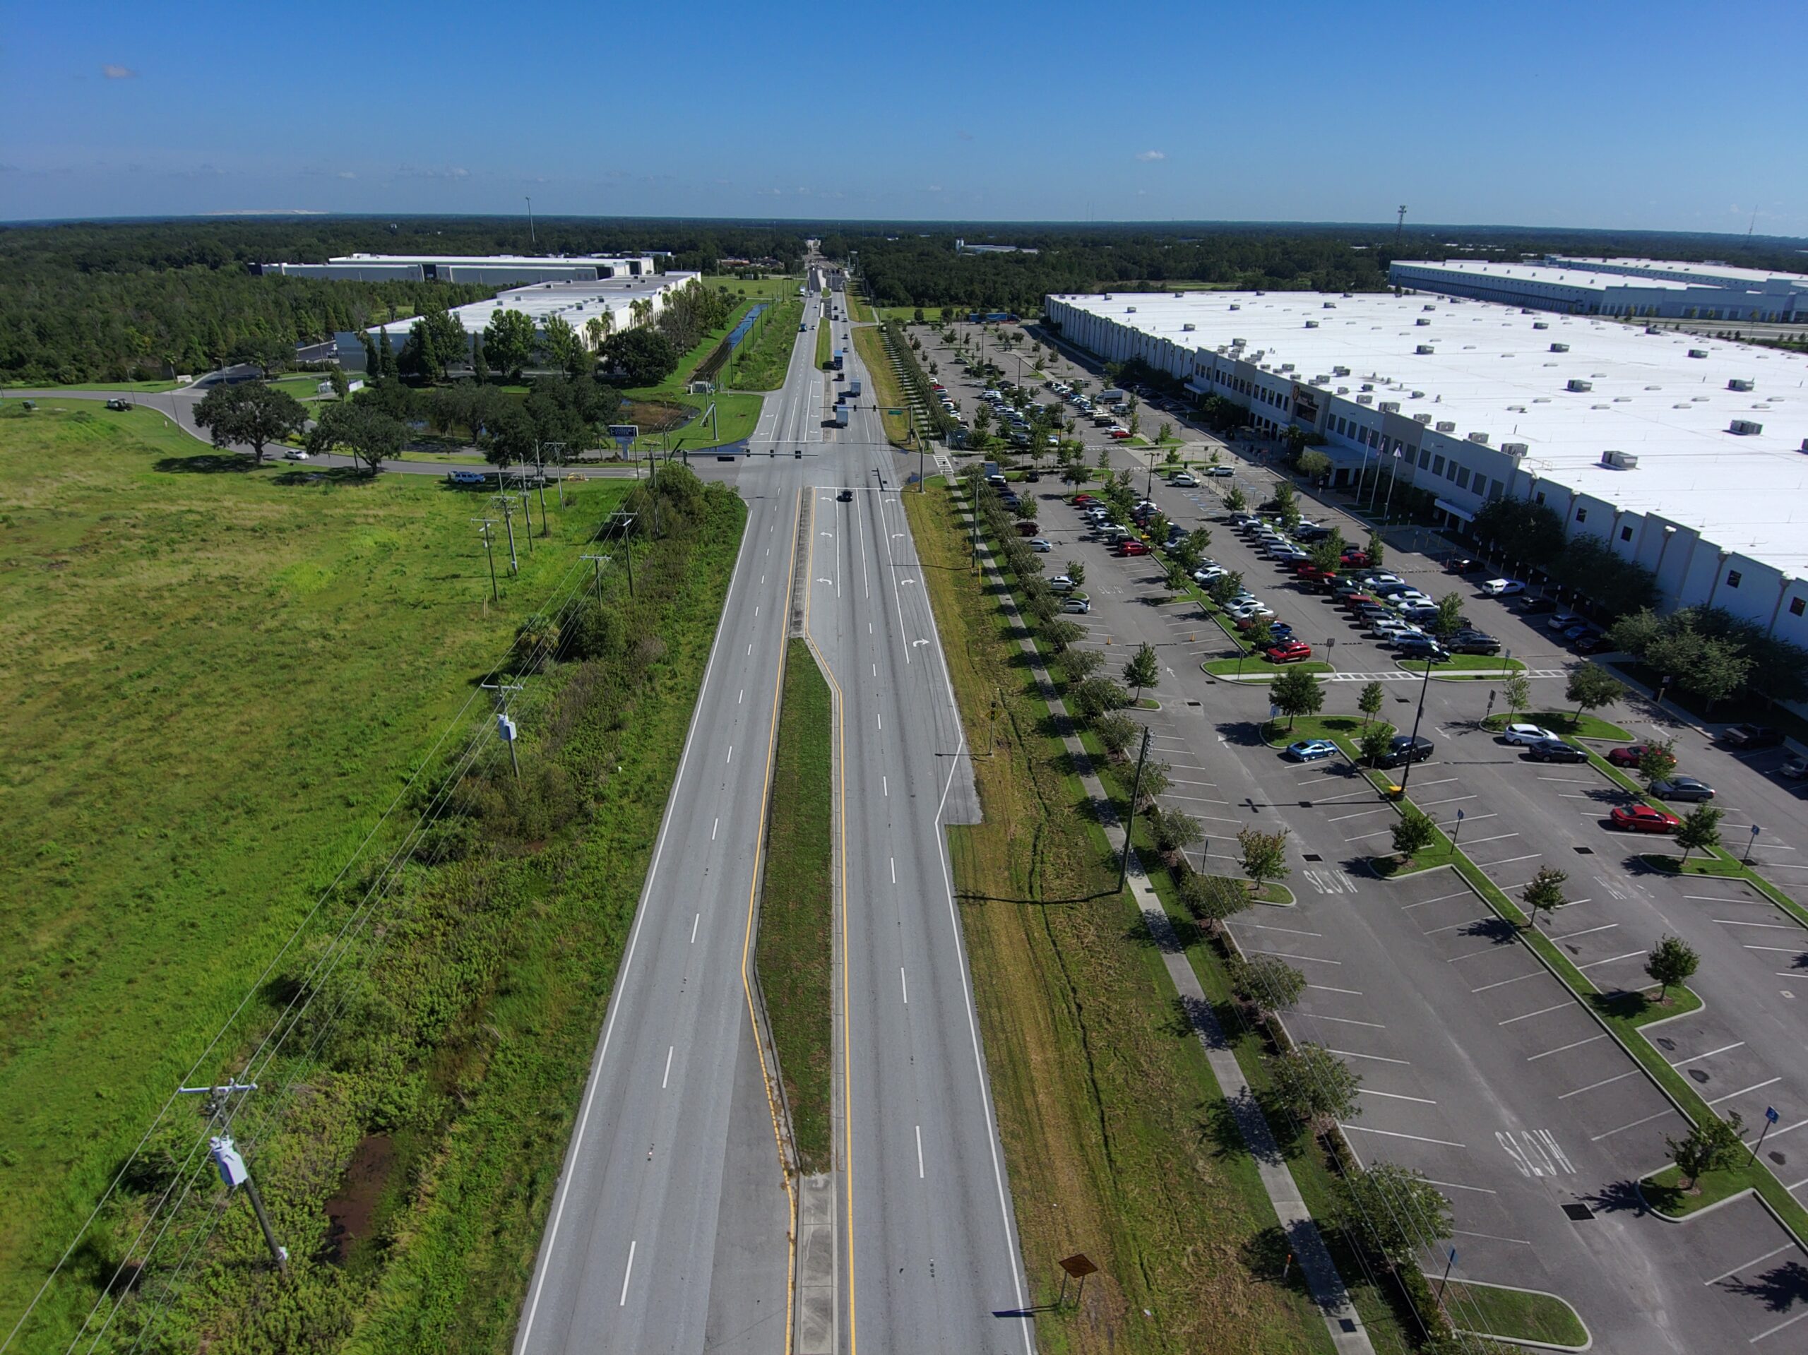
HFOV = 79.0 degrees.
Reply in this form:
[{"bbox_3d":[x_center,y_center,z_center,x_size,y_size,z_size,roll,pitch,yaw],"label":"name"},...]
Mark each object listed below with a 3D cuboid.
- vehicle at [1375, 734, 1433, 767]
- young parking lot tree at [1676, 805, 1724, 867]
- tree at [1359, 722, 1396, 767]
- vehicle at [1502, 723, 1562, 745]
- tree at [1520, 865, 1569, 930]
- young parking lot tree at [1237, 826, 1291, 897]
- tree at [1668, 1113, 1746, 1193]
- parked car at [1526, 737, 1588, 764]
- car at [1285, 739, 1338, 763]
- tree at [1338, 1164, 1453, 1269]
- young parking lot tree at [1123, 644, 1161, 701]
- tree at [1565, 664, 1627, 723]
[{"bbox_3d":[41.475,6.116,91.094,5.150,1.780,1.900,-6,24,-16],"label":"vehicle"},{"bbox_3d":[55.769,11.194,77.088,3.442,4.612,3.338,18,29,36],"label":"young parking lot tree"},{"bbox_3d":[39.124,5.660,90.428,2.977,4.128,2.888,11,25,24],"label":"tree"},{"bbox_3d":[54.110,4.815,94.752,4.350,1.580,1.820,3,23,7],"label":"vehicle"},{"bbox_3d":[40.838,14.201,69.948,3.078,4.373,2.986,16,27,31],"label":"tree"},{"bbox_3d":[23.779,12.055,72.666,3.500,4.750,3.500,-1,23,-3],"label":"young parking lot tree"},{"bbox_3d":[36.670,21.976,50.334,3.300,4.150,3.300,-1,23,-3],"label":"tree"},{"bbox_3d":[55.782,6.230,93.299,4.650,1.430,1.830,4,23,7],"label":"parked car"},{"bbox_3d":[34.761,6.067,93.305,4.600,1.360,1.870,-8,24,-20],"label":"car"},{"bbox_3d":[20.612,23.137,46.338,4.800,4.500,4.500,-1,23,-3],"label":"tree"},{"bbox_3d":[21.692,-0.274,100.822,3.500,5.700,3.500,-1,23,-3],"label":"young parking lot tree"},{"bbox_3d":[61.346,1.401,97.932,4.700,5.600,4.700,-1,23,-3],"label":"tree"}]

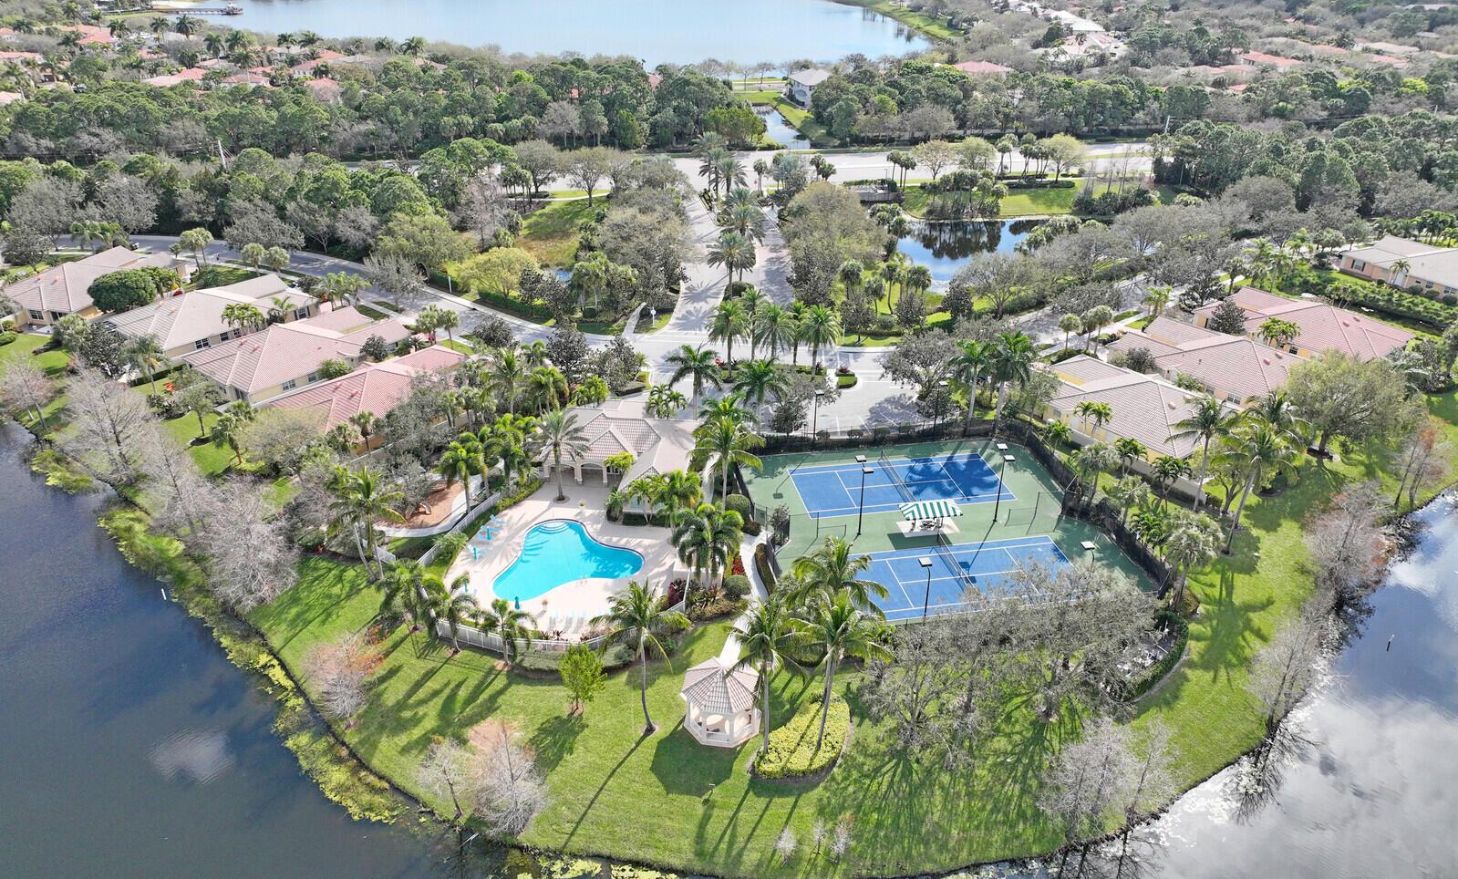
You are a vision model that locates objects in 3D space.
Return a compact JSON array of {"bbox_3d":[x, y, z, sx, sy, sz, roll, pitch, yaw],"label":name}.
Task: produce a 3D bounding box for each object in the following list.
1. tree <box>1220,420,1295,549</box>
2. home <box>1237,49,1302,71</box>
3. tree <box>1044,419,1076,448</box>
[{"bbox_3d":[52.329,5.499,102.224,7.800,14.000,7.800,1,28,0],"label":"tree"},{"bbox_3d":[217.999,-151.855,406.321,15.000,5.800,25.000,1,28,0],"label":"home"},{"bbox_3d":[40.186,-0.487,123.377,3.600,3.970,3.500,1,28,0],"label":"tree"}]

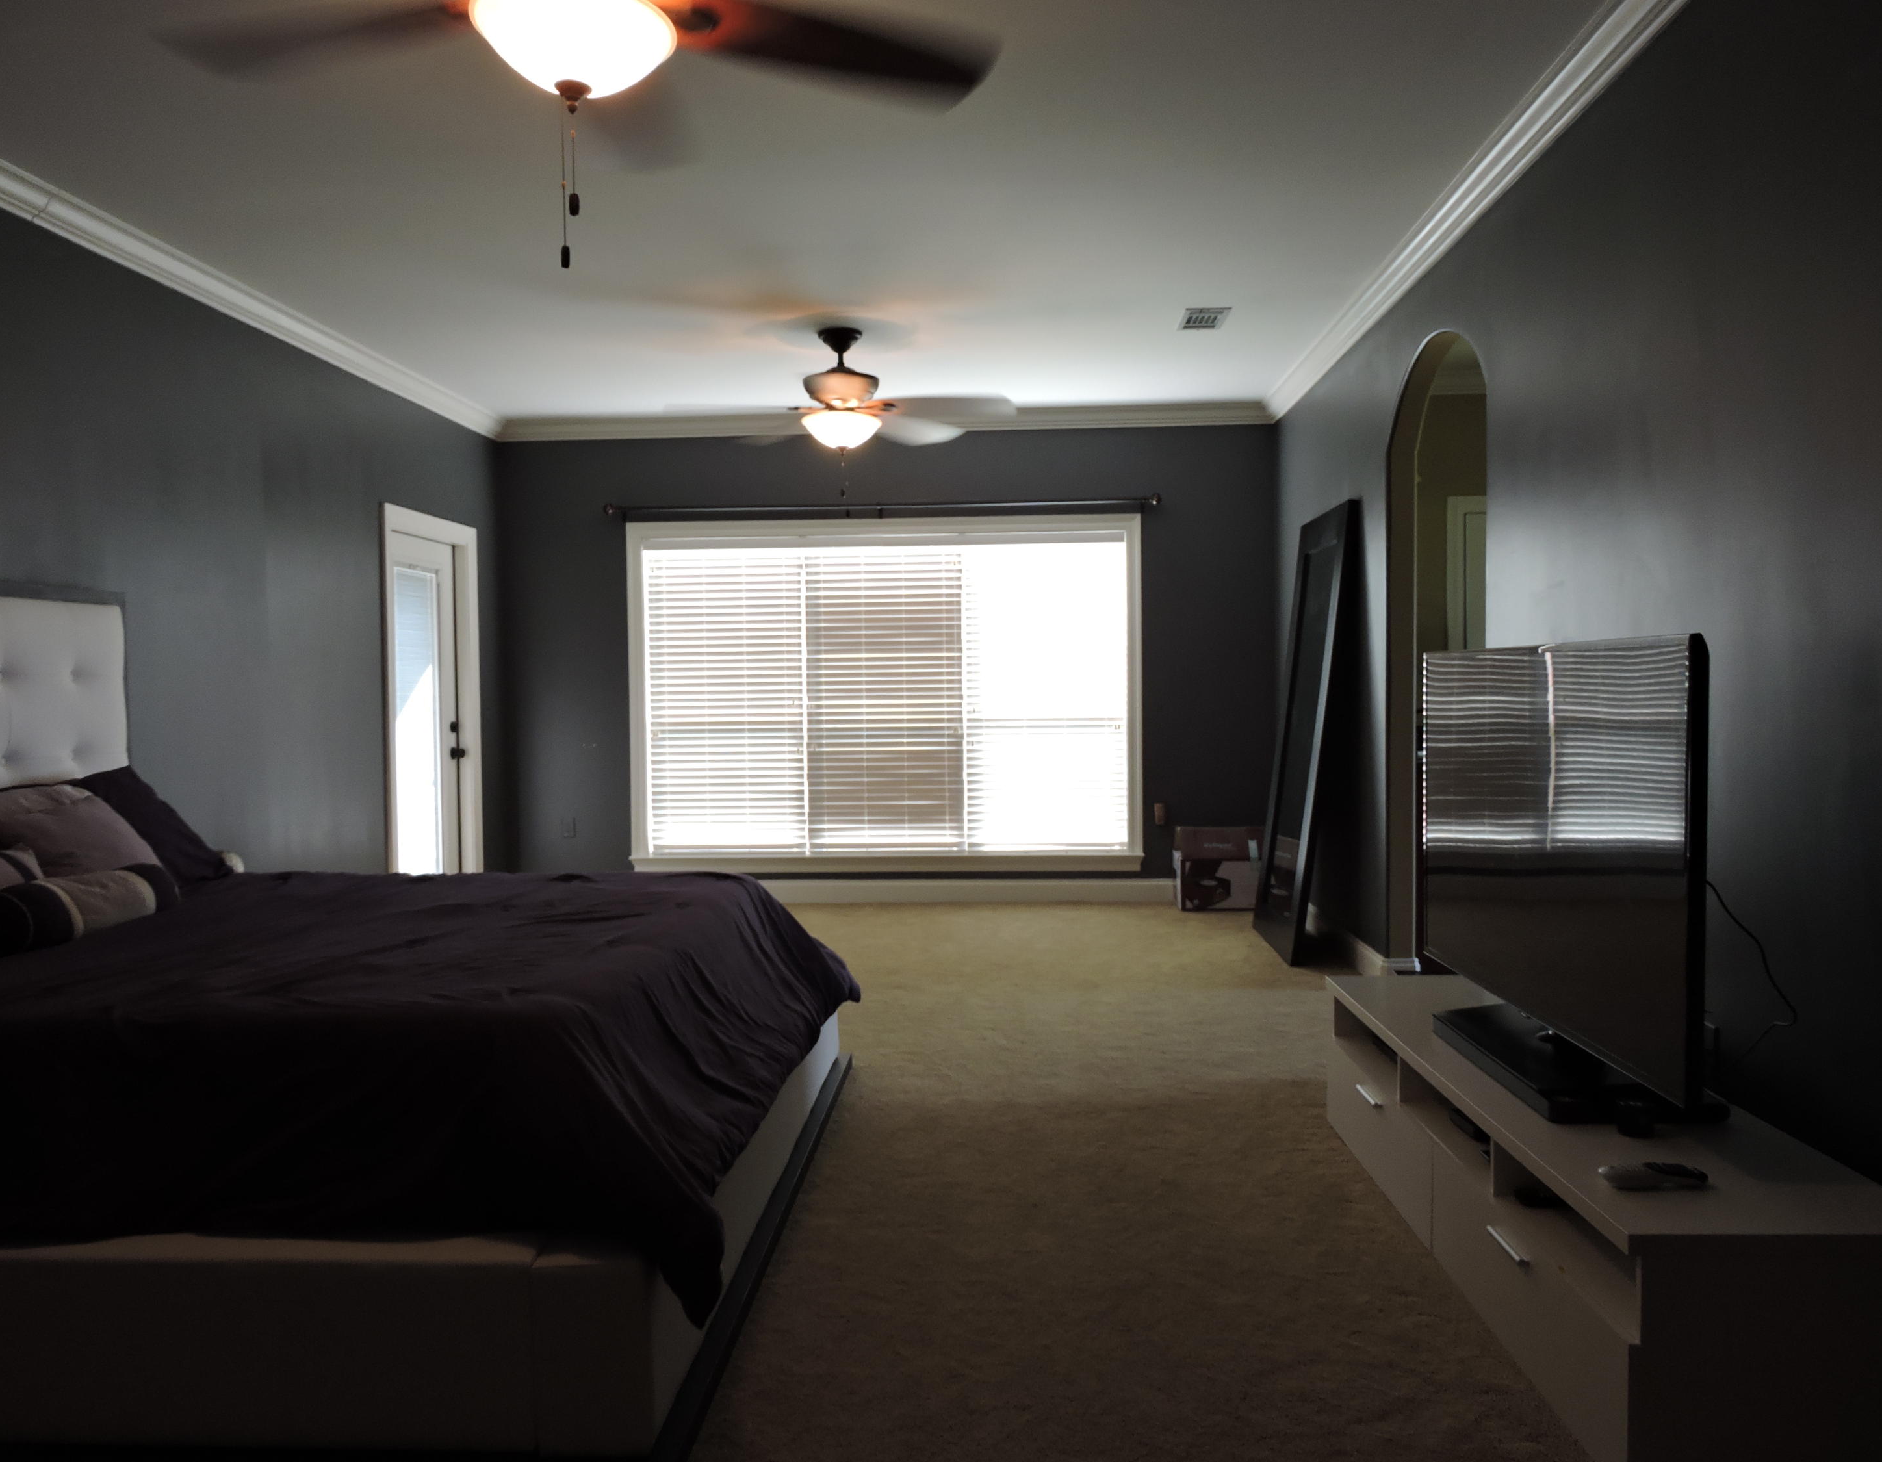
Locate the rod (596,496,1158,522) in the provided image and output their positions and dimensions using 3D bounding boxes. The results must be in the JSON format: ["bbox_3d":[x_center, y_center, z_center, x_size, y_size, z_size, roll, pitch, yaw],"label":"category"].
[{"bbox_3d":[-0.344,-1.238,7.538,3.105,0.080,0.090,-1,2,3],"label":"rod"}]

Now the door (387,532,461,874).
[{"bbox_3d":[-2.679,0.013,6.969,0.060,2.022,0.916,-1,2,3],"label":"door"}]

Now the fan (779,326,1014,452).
[{"bbox_3d":[-0.425,-1.471,5.862,1.540,0.516,1.540,-1,2,3],"label":"fan"}]

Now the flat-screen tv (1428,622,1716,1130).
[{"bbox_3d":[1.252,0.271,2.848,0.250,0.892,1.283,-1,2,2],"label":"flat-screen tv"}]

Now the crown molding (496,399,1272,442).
[{"bbox_3d":[-0.346,-1.728,7.554,4.437,0.110,0.110,-1,2,3],"label":"crown molding"}]

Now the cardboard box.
[{"bbox_3d":[1.559,0.748,7.450,0.489,0.446,0.263,-1,2,3],"label":"cardboard box"}]

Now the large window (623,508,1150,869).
[{"bbox_3d":[-0.327,-0.198,7.656,2.921,1.998,0.120,-1,2,3],"label":"large window"}]

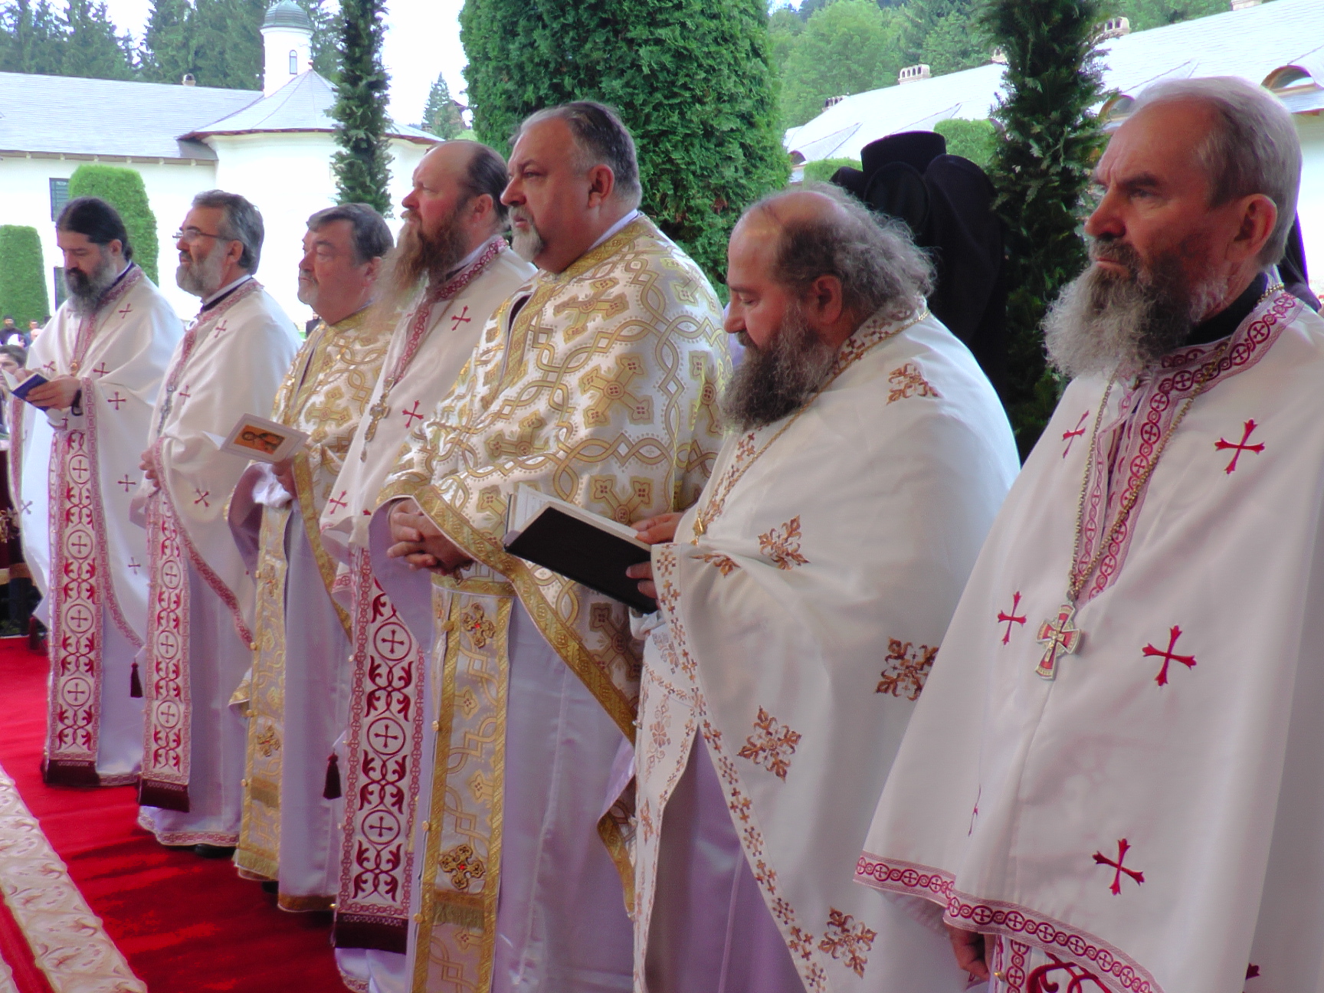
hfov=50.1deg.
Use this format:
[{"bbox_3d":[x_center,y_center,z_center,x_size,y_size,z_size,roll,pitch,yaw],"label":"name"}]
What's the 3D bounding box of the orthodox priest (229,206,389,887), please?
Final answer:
[{"bbox_3d":[-0.822,0.144,3.466,0.570,1.700,0.470,8,12,41],"label":"orthodox priest"}]

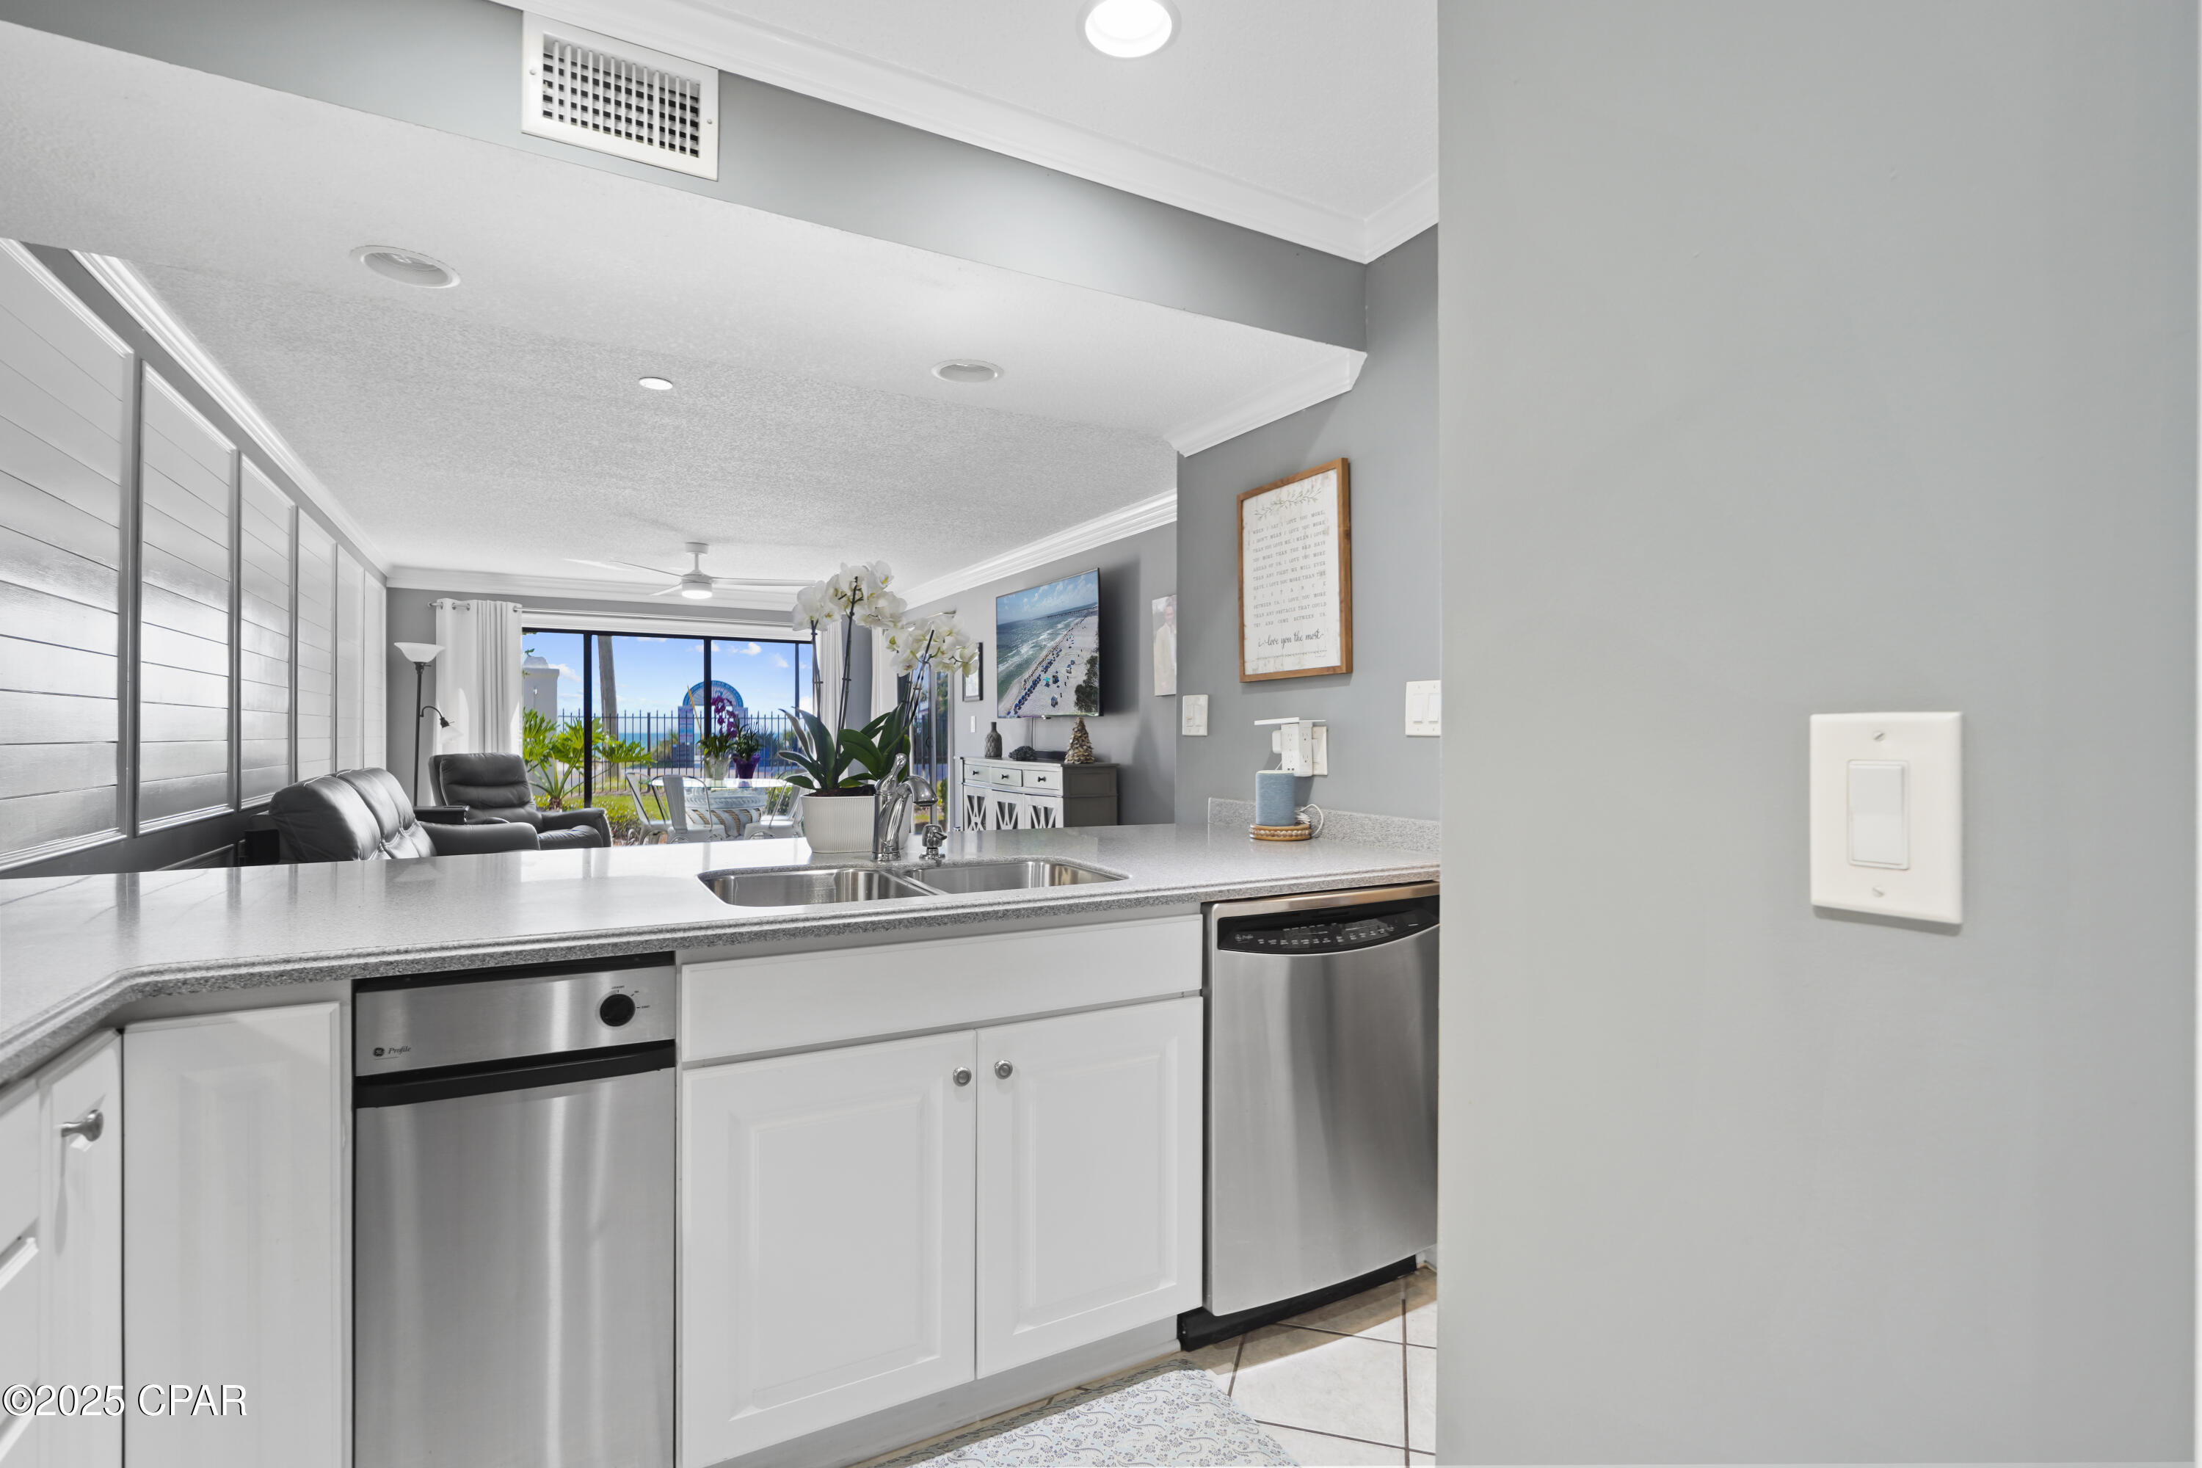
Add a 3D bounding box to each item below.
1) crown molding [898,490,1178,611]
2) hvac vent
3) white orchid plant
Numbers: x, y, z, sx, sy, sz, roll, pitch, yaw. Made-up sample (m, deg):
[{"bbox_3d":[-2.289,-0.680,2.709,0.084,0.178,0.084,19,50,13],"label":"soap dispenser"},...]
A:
[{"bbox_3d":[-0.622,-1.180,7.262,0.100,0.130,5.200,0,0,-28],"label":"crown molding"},{"bbox_3d":[-0.793,-1.057,1.726,0.299,0.194,0.016,0,0,-29],"label":"hvac vent"},{"bbox_3d":[-0.529,-0.135,2.500,0.400,0.555,0.280,0,0,-29],"label":"white orchid plant"}]

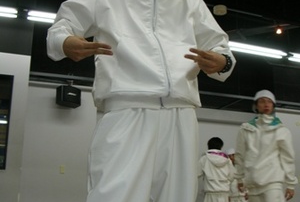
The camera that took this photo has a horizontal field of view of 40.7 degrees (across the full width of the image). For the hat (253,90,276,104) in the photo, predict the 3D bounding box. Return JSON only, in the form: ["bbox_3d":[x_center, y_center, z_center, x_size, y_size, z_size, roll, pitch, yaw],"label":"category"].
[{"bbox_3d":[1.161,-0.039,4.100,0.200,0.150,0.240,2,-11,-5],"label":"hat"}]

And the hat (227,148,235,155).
[{"bbox_3d":[1.514,0.945,7.420,0.190,0.150,0.230,-3,-15,15],"label":"hat"}]

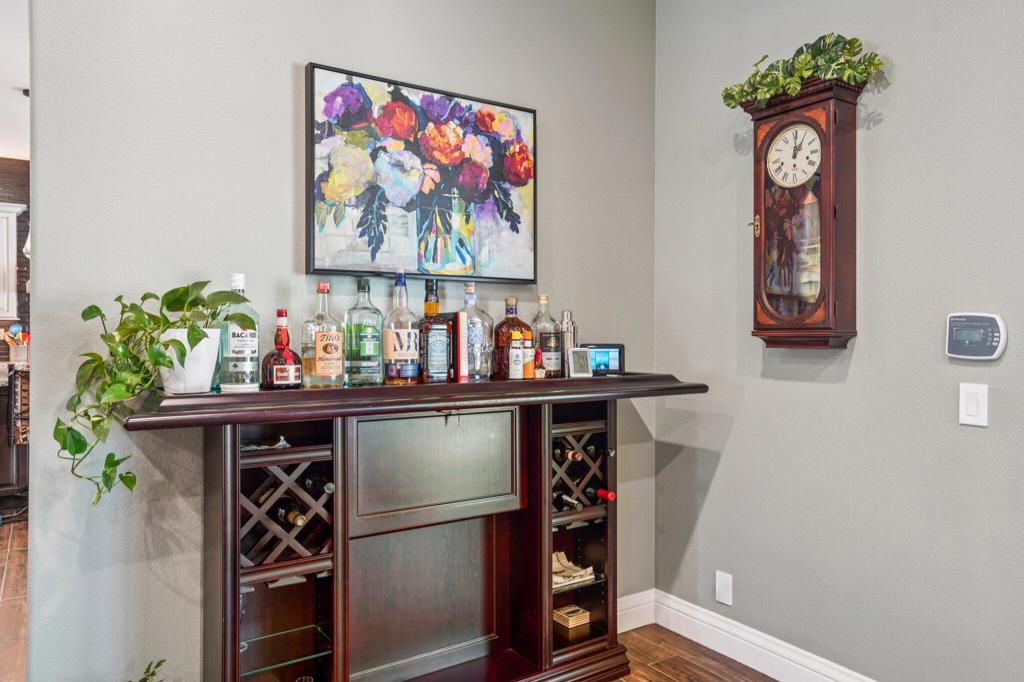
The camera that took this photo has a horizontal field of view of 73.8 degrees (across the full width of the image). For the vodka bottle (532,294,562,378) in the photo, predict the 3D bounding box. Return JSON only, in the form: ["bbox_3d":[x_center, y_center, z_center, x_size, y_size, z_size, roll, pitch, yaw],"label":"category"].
[{"bbox_3d":[0.119,-0.018,2.350,0.106,0.288,0.103,0,0,0],"label":"vodka bottle"}]

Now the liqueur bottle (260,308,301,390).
[{"bbox_3d":[-0.623,0.021,1.847,0.105,0.216,0.105,0,0,-34],"label":"liqueur bottle"}]

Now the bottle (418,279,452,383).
[{"bbox_3d":[-0.235,-0.029,2.120,0.100,0.319,0.098,0,0,-19],"label":"bottle"}]

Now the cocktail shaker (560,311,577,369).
[{"bbox_3d":[0.195,0.013,2.355,0.069,0.232,0.069,0,0,0],"label":"cocktail shaker"}]

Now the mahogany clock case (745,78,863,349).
[{"bbox_3d":[0.963,-0.392,2.267,0.187,0.830,0.338,0,0,-34],"label":"mahogany clock case"}]

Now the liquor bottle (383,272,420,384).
[{"bbox_3d":[-0.332,-0.041,2.057,0.112,0.337,0.112,0,0,0],"label":"liquor bottle"}]

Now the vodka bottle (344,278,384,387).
[{"bbox_3d":[-0.435,-0.025,2.016,0.109,0.312,0.107,0,0,-29],"label":"vodka bottle"}]

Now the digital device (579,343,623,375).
[{"bbox_3d":[0.336,0.073,2.535,0.193,0.112,0.055,0,0,-25],"label":"digital device"}]

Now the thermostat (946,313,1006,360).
[{"bbox_3d":[1.297,-0.014,1.908,0.032,0.129,0.149,0,0,-34],"label":"thermostat"}]

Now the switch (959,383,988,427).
[{"bbox_3d":[1.283,0.178,1.899,0.010,0.116,0.071,0,0,-34],"label":"switch"}]

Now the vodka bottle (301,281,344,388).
[{"bbox_3d":[-0.535,-0.017,1.935,0.112,0.297,0.112,0,0,-34],"label":"vodka bottle"}]

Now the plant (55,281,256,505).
[{"bbox_3d":[-0.867,0.117,1.681,0.434,0.525,0.353,0,0,-34],"label":"plant"}]

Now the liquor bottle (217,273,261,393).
[{"bbox_3d":[-0.720,-0.022,1.805,0.101,0.310,0.101,0,0,-34],"label":"liquor bottle"}]

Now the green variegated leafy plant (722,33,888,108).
[{"bbox_3d":[0.945,-0.880,2.239,0.242,0.182,0.505,0,0,-34],"label":"green variegated leafy plant"}]

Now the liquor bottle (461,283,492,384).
[{"bbox_3d":[-0.129,-0.030,2.150,0.113,0.314,0.103,0,0,-34],"label":"liquor bottle"}]

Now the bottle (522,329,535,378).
[{"bbox_3d":[0.055,0.046,2.305,0.046,0.160,0.046,0,0,0],"label":"bottle"}]

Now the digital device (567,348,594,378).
[{"bbox_3d":[0.234,0.079,2.371,0.087,0.100,0.026,0,-8,-27],"label":"digital device"}]

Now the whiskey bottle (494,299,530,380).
[{"bbox_3d":[0.002,-0.013,2.286,0.123,0.278,0.106,0,0,-34],"label":"whiskey bottle"}]

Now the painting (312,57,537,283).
[{"bbox_3d":[-0.268,-0.520,2.284,0.832,0.631,0.049,0,0,-34],"label":"painting"}]

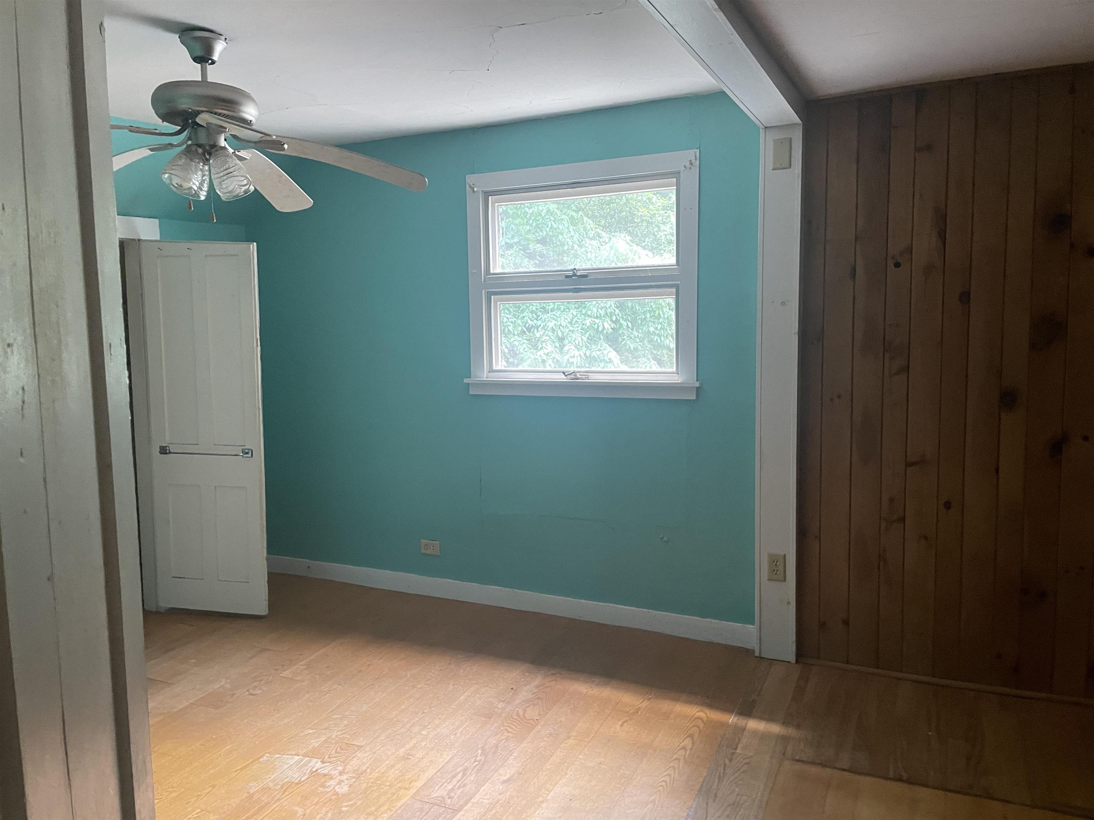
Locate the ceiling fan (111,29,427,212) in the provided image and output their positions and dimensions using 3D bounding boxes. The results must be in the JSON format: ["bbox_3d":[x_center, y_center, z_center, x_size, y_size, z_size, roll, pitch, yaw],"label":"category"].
[{"bbox_3d":[-1.075,-0.925,2.594,1.340,0.510,1.340,2,6,26],"label":"ceiling fan"}]

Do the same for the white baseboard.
[{"bbox_3d":[-0.378,0.917,4.088,2.804,0.102,0.020,2,6,26],"label":"white baseboard"}]

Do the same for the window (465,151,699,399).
[{"bbox_3d":[0.132,-0.580,3.719,1.163,1.035,0.100,2,6,26],"label":"window"}]

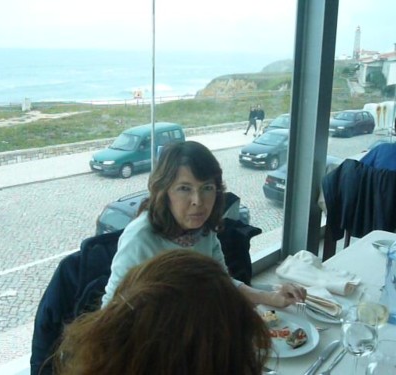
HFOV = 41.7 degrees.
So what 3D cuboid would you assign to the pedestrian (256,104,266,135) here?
[{"bbox_3d":[3.699,-3.853,30.007,0.520,1.770,0.500,-12,20,-40],"label":"pedestrian"}]

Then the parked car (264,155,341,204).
[{"bbox_3d":[4.243,-0.404,18.200,1.720,1.420,4.420,15,20,41],"label":"parked car"}]

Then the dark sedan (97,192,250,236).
[{"bbox_3d":[-0.510,0.858,13.230,1.720,1.480,4.280,14,19,39],"label":"dark sedan"}]

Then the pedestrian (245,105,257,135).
[{"bbox_3d":[3.063,-3.819,29.933,0.700,1.757,0.500,-12,20,-40],"label":"pedestrian"}]

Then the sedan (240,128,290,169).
[{"bbox_3d":[3.598,-1.777,23.303,3.970,1.450,1.680,-12,20,-42],"label":"sedan"}]

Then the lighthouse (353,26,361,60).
[{"bbox_3d":[155.392,-140.666,508.544,6.500,32.000,6.500,5,15,16],"label":"lighthouse"}]

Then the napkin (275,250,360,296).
[{"bbox_3d":[0.416,0.292,1.800,0.270,0.055,0.150,13,19,38],"label":"napkin"}]

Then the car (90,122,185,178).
[{"bbox_3d":[-2.408,-1.558,21.304,4.110,1.800,1.720,-13,20,-43],"label":"car"}]

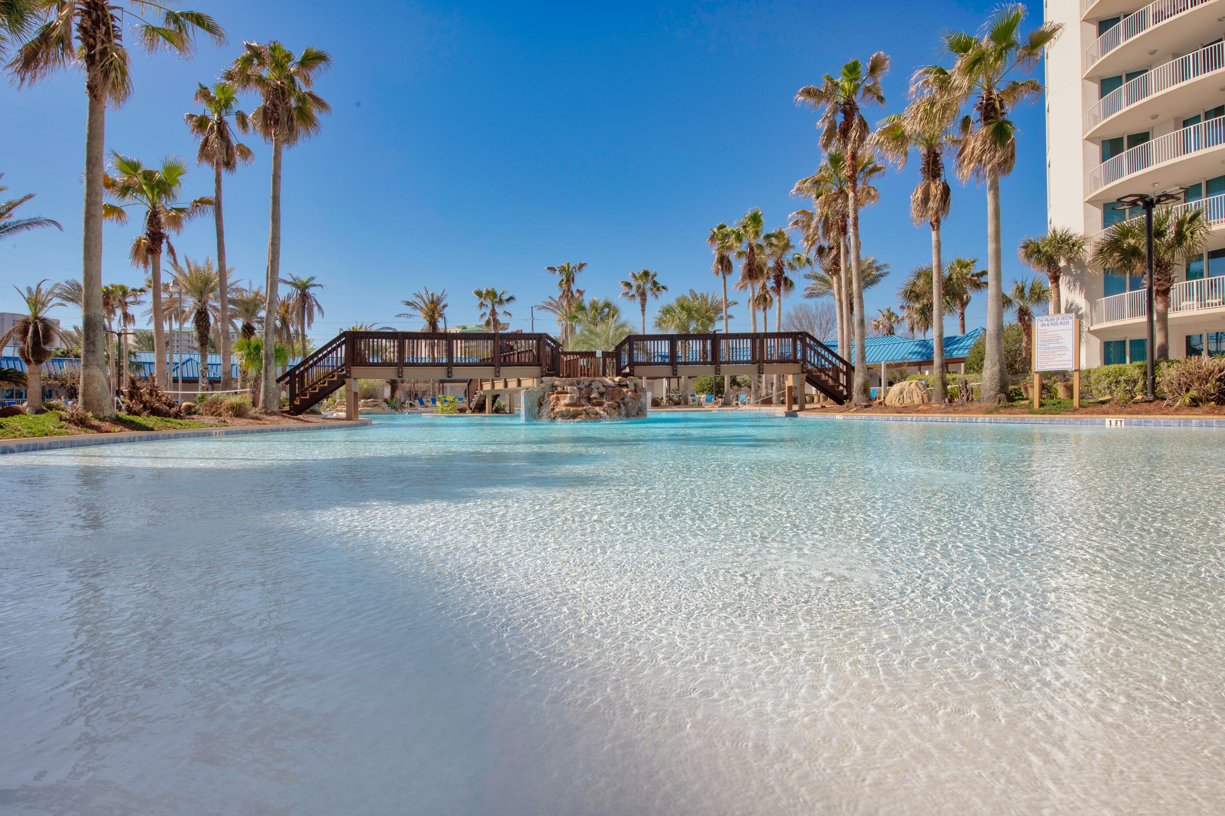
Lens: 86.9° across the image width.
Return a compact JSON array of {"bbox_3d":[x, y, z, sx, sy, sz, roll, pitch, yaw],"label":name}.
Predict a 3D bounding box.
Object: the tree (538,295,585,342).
[{"bbox_3d":[-3.140,-3.841,42.000,3.400,7.122,3.300,-1,0,0],"label":"tree"}]

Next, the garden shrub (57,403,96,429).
[{"bbox_3d":[-10.280,0.147,12.400,0.760,0.477,0.700,-1,0,0],"label":"garden shrub"}]

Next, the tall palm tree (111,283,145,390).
[{"bbox_3d":[-35.932,-4.478,48.026,2.300,9.526,2.300,-1,0,0],"label":"tall palm tree"}]

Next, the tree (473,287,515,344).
[{"bbox_3d":[-8.399,-4.257,46.020,2.952,8.515,2.952,-1,0,0],"label":"tree"}]

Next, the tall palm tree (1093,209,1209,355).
[{"bbox_3d":[15.793,-3.039,19.000,3.400,5.684,3.200,-1,0,0],"label":"tall palm tree"}]

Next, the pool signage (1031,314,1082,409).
[{"bbox_3d":[9.894,-1.034,14.400,0.150,2.120,0.980,-1,0,-33],"label":"pool signage"}]

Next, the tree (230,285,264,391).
[{"bbox_3d":[-18.870,-3.237,33.500,2.500,6.326,2.500,-1,0,0],"label":"tree"}]

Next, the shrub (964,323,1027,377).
[{"bbox_3d":[16.946,-2.216,28.503,2.577,3.080,2.577,-1,0,0],"label":"shrub"}]

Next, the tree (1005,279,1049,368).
[{"bbox_3d":[18.234,-3.250,28.513,2.300,5.064,2.300,-1,0,0],"label":"tree"}]

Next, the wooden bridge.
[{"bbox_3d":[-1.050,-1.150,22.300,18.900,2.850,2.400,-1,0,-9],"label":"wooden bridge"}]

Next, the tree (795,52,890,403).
[{"bbox_3d":[7.370,-5.728,20.532,2.819,11.123,2.819,-1,0,0],"label":"tree"}]

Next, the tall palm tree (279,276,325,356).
[{"bbox_3d":[-21.142,-4.691,44.000,3.100,8.860,3.100,-1,0,0],"label":"tall palm tree"}]

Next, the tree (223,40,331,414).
[{"bbox_3d":[-10.624,-5.737,20.500,3.500,11.840,3.500,-1,0,0],"label":"tree"}]

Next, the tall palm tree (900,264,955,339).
[{"bbox_3d":[21.955,-5.264,45.000,4.000,9.600,4.000,-1,0,0],"label":"tall palm tree"}]

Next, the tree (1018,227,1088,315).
[{"bbox_3d":[18.591,-4.023,27.300,2.950,7.237,2.850,-1,0,0],"label":"tree"}]

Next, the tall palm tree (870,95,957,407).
[{"bbox_3d":[9.748,-5.143,20.800,3.000,9.920,3.000,-1,0,0],"label":"tall palm tree"}]

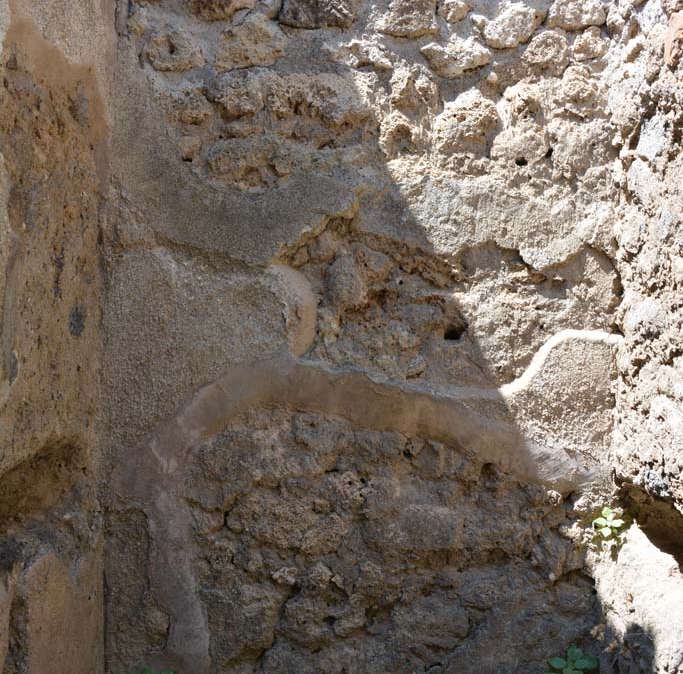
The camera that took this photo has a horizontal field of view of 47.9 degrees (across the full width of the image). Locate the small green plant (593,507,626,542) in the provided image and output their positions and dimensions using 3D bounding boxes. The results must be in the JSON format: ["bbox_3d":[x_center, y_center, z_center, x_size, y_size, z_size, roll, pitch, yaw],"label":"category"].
[{"bbox_3d":[0.570,0.397,1.635,0.069,0.069,0.058,0,0,0],"label":"small green plant"}]

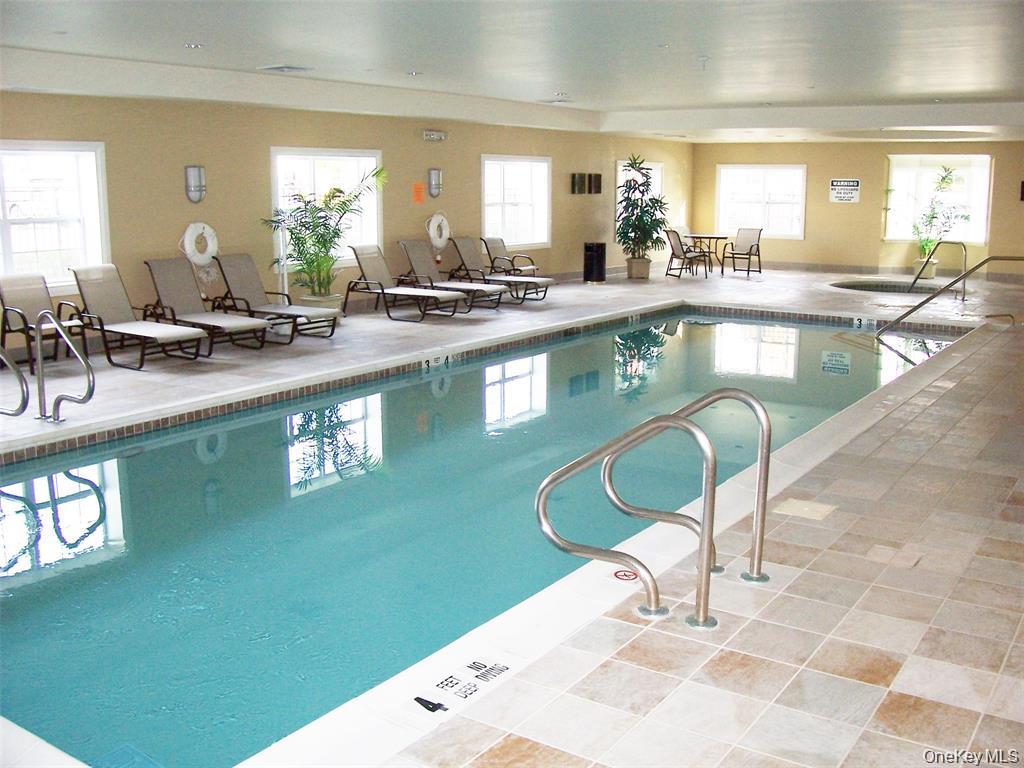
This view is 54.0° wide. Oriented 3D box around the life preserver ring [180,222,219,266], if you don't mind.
[{"bbox_3d":[-3.526,-1.577,11.397,0.100,0.510,0.510,7,13,34],"label":"life preserver ring"}]

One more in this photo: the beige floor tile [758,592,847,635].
[{"bbox_3d":[1.153,0.914,3.977,0.300,0.010,0.300,7,13,34],"label":"beige floor tile"}]

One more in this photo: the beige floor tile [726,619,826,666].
[{"bbox_3d":[1.002,0.983,3.814,0.300,0.010,0.300,7,13,34],"label":"beige floor tile"}]

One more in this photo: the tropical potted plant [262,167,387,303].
[{"bbox_3d":[-2.227,-1.666,12.349,1.150,1.900,1.220,0,11,0],"label":"tropical potted plant"}]

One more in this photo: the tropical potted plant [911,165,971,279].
[{"bbox_3d":[8.316,-3.119,19.445,1.122,2.213,1.020,8,13,34],"label":"tropical potted plant"}]

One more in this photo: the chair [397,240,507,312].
[{"bbox_3d":[-0.838,-1.524,14.154,1.601,0.918,0.704,7,13,31],"label":"chair"}]

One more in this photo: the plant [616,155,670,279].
[{"bbox_3d":[2.436,-3.131,18.775,1.000,2.270,1.000,7,13,34],"label":"plant"}]

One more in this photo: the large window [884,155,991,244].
[{"bbox_3d":[8.176,-3.535,19.304,1.860,1.650,0.120,7,13,34],"label":"large window"}]

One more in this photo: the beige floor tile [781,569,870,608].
[{"bbox_3d":[1.341,0.877,4.283,0.300,0.010,0.300,7,13,34],"label":"beige floor tile"}]

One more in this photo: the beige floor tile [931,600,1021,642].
[{"bbox_3d":[1.816,0.926,3.925,0.304,0.012,0.304,8,13,34],"label":"beige floor tile"}]

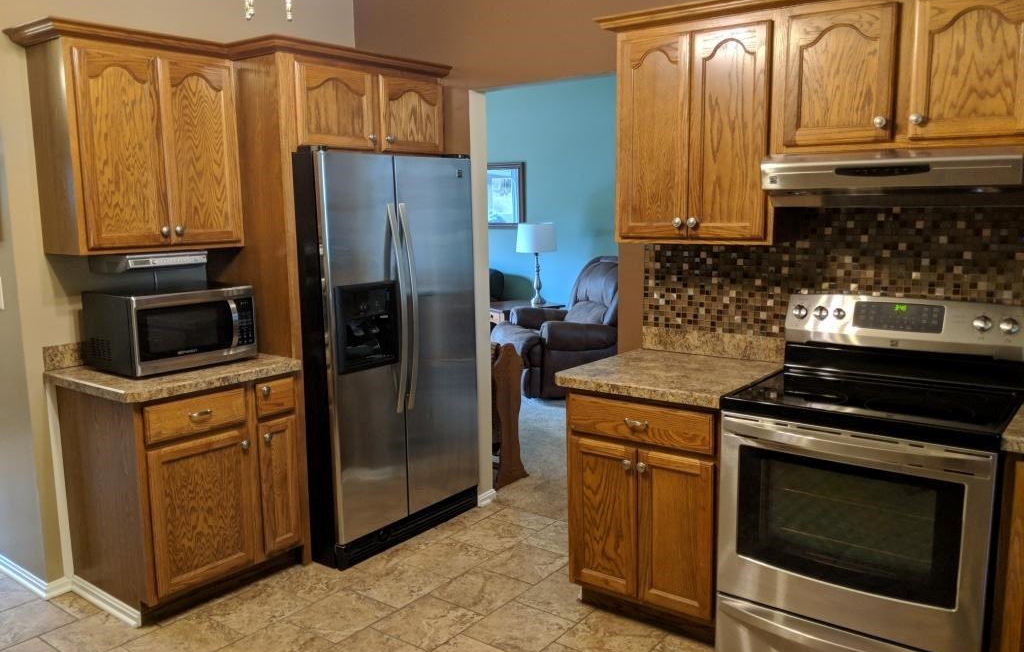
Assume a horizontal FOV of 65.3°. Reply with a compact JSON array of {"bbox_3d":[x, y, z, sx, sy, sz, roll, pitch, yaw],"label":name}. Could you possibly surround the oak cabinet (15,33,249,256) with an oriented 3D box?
[{"bbox_3d":[-1.490,-0.707,3.223,0.309,0.791,0.695,6,11,37],"label":"oak cabinet"}]

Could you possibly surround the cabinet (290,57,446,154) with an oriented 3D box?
[{"bbox_3d":[-0.860,-0.991,3.775,0.613,0.374,0.966,6,11,37],"label":"cabinet"}]

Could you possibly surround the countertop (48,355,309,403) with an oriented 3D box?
[{"bbox_3d":[-1.359,0.184,3.234,0.624,0.040,0.746,6,11,37],"label":"countertop"}]

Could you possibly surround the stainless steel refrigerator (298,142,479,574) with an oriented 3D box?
[{"bbox_3d":[-0.741,0.091,3.842,0.800,1.754,0.905,6,11,37],"label":"stainless steel refrigerator"}]

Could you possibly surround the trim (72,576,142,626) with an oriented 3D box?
[{"bbox_3d":[-1.592,1.071,3.103,0.520,0.059,0.015,6,11,37],"label":"trim"}]

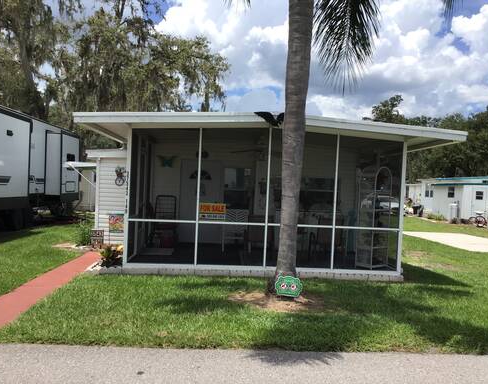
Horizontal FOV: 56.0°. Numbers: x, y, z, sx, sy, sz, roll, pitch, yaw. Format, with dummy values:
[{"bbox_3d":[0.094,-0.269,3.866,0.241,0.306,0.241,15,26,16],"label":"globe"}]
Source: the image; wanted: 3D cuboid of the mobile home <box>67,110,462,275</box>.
[{"bbox_3d":[0.220,0.073,11.581,6.930,2.780,7.500,2,0,-3],"label":"mobile home"}]

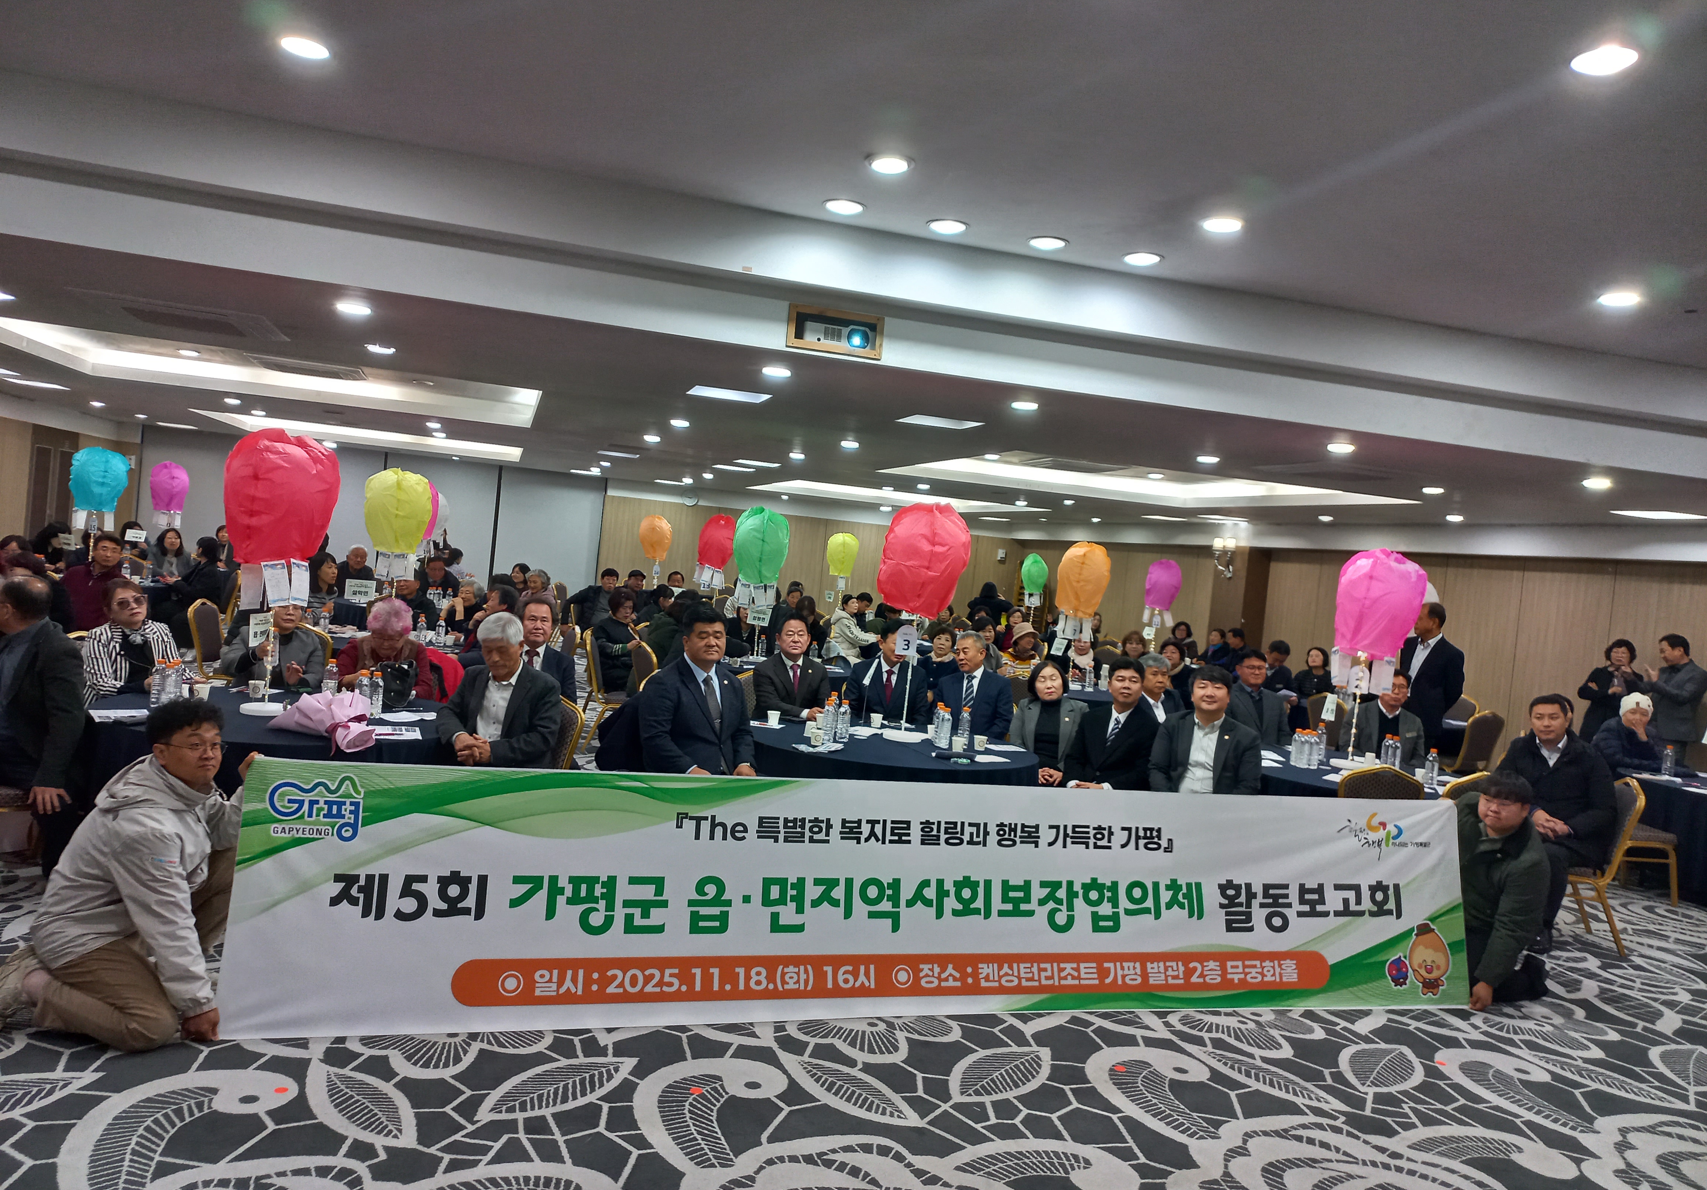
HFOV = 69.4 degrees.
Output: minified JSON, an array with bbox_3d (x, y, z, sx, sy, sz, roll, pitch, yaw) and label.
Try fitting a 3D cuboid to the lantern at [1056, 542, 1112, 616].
[{"bbox_3d":[2.019,-0.133,10.850,0.460,0.650,0.460,6,2,10],"label":"lantern"}]

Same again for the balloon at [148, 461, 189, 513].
[{"bbox_3d":[-9.157,-1.446,16.500,0.510,0.650,0.510,5,2,-17],"label":"balloon"}]

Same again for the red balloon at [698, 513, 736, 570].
[{"bbox_3d":[-1.555,-0.611,14.200,0.460,0.630,0.460,8,2,-6],"label":"red balloon"}]

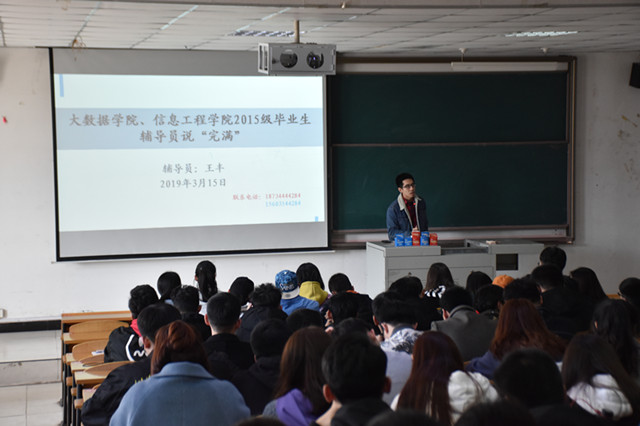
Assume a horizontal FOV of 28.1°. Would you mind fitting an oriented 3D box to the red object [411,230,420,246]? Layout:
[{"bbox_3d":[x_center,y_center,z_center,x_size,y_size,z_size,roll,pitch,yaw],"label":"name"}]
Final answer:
[{"bbox_3d":[0.917,0.249,12.232,0.085,0.140,0.060,-1,4,-13],"label":"red object"}]

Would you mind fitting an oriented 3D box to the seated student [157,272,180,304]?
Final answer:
[{"bbox_3d":[-1.154,1.050,9.705,0.460,1.266,0.660,-1,4,-9],"label":"seated student"}]

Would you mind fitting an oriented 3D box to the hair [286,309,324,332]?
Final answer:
[{"bbox_3d":[-0.077,0.594,6.750,0.190,0.200,0.210,-1,4,-10],"label":"hair"}]

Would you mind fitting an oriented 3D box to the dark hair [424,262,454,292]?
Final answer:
[{"bbox_3d":[0.950,0.522,10.237,0.220,0.280,0.230,-1,4,-13],"label":"dark hair"}]

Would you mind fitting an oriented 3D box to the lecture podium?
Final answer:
[{"bbox_3d":[1.311,0.724,12.567,1.540,0.897,0.614,-1,4,-13],"label":"lecture podium"}]

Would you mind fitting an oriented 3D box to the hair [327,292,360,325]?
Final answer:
[{"bbox_3d":[0.126,0.534,7.150,0.175,0.190,0.200,-2,5,-20],"label":"hair"}]

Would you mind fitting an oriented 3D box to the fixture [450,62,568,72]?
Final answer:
[{"bbox_3d":[1.951,-1.526,13.418,1.240,0.100,0.140,-1,4,-13],"label":"fixture"}]

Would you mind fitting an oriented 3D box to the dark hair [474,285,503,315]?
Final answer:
[{"bbox_3d":[1.133,0.581,8.600,0.185,0.200,0.210,-1,4,-6],"label":"dark hair"}]

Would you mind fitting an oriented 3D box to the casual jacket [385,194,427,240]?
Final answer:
[{"bbox_3d":[0.872,0.090,12.747,0.420,0.560,0.320,-2,5,-20],"label":"casual jacket"}]

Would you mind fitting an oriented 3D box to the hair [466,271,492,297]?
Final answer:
[{"bbox_3d":[1.147,0.521,9.200,0.190,0.230,0.210,-1,4,-11],"label":"hair"}]

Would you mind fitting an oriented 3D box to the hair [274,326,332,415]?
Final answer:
[{"bbox_3d":[-0.061,0.622,5.050,0.230,0.340,0.240,-1,4,-8],"label":"hair"}]

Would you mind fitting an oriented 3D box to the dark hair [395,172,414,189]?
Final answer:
[{"bbox_3d":[0.875,-0.332,13.251,0.180,0.180,0.205,-4,5,-38],"label":"dark hair"}]

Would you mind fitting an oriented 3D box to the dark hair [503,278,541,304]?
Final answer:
[{"bbox_3d":[1.226,0.500,7.800,0.205,0.200,0.220,-1,4,-6],"label":"dark hair"}]

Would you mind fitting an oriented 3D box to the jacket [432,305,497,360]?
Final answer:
[{"bbox_3d":[0.819,0.820,7.267,0.500,0.620,0.420,-1,4,-13],"label":"jacket"}]

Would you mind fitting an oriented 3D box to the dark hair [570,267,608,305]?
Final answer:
[{"bbox_3d":[2.103,0.578,10.101,0.260,0.320,0.240,-2,4,-19],"label":"dark hair"}]

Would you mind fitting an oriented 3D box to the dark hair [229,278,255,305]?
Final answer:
[{"bbox_3d":[-0.540,0.540,8.800,0.180,0.210,0.210,-2,4,-18],"label":"dark hair"}]

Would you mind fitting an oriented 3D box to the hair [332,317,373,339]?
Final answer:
[{"bbox_3d":[0.147,0.555,5.800,0.180,0.190,0.210,-1,4,-8],"label":"hair"}]

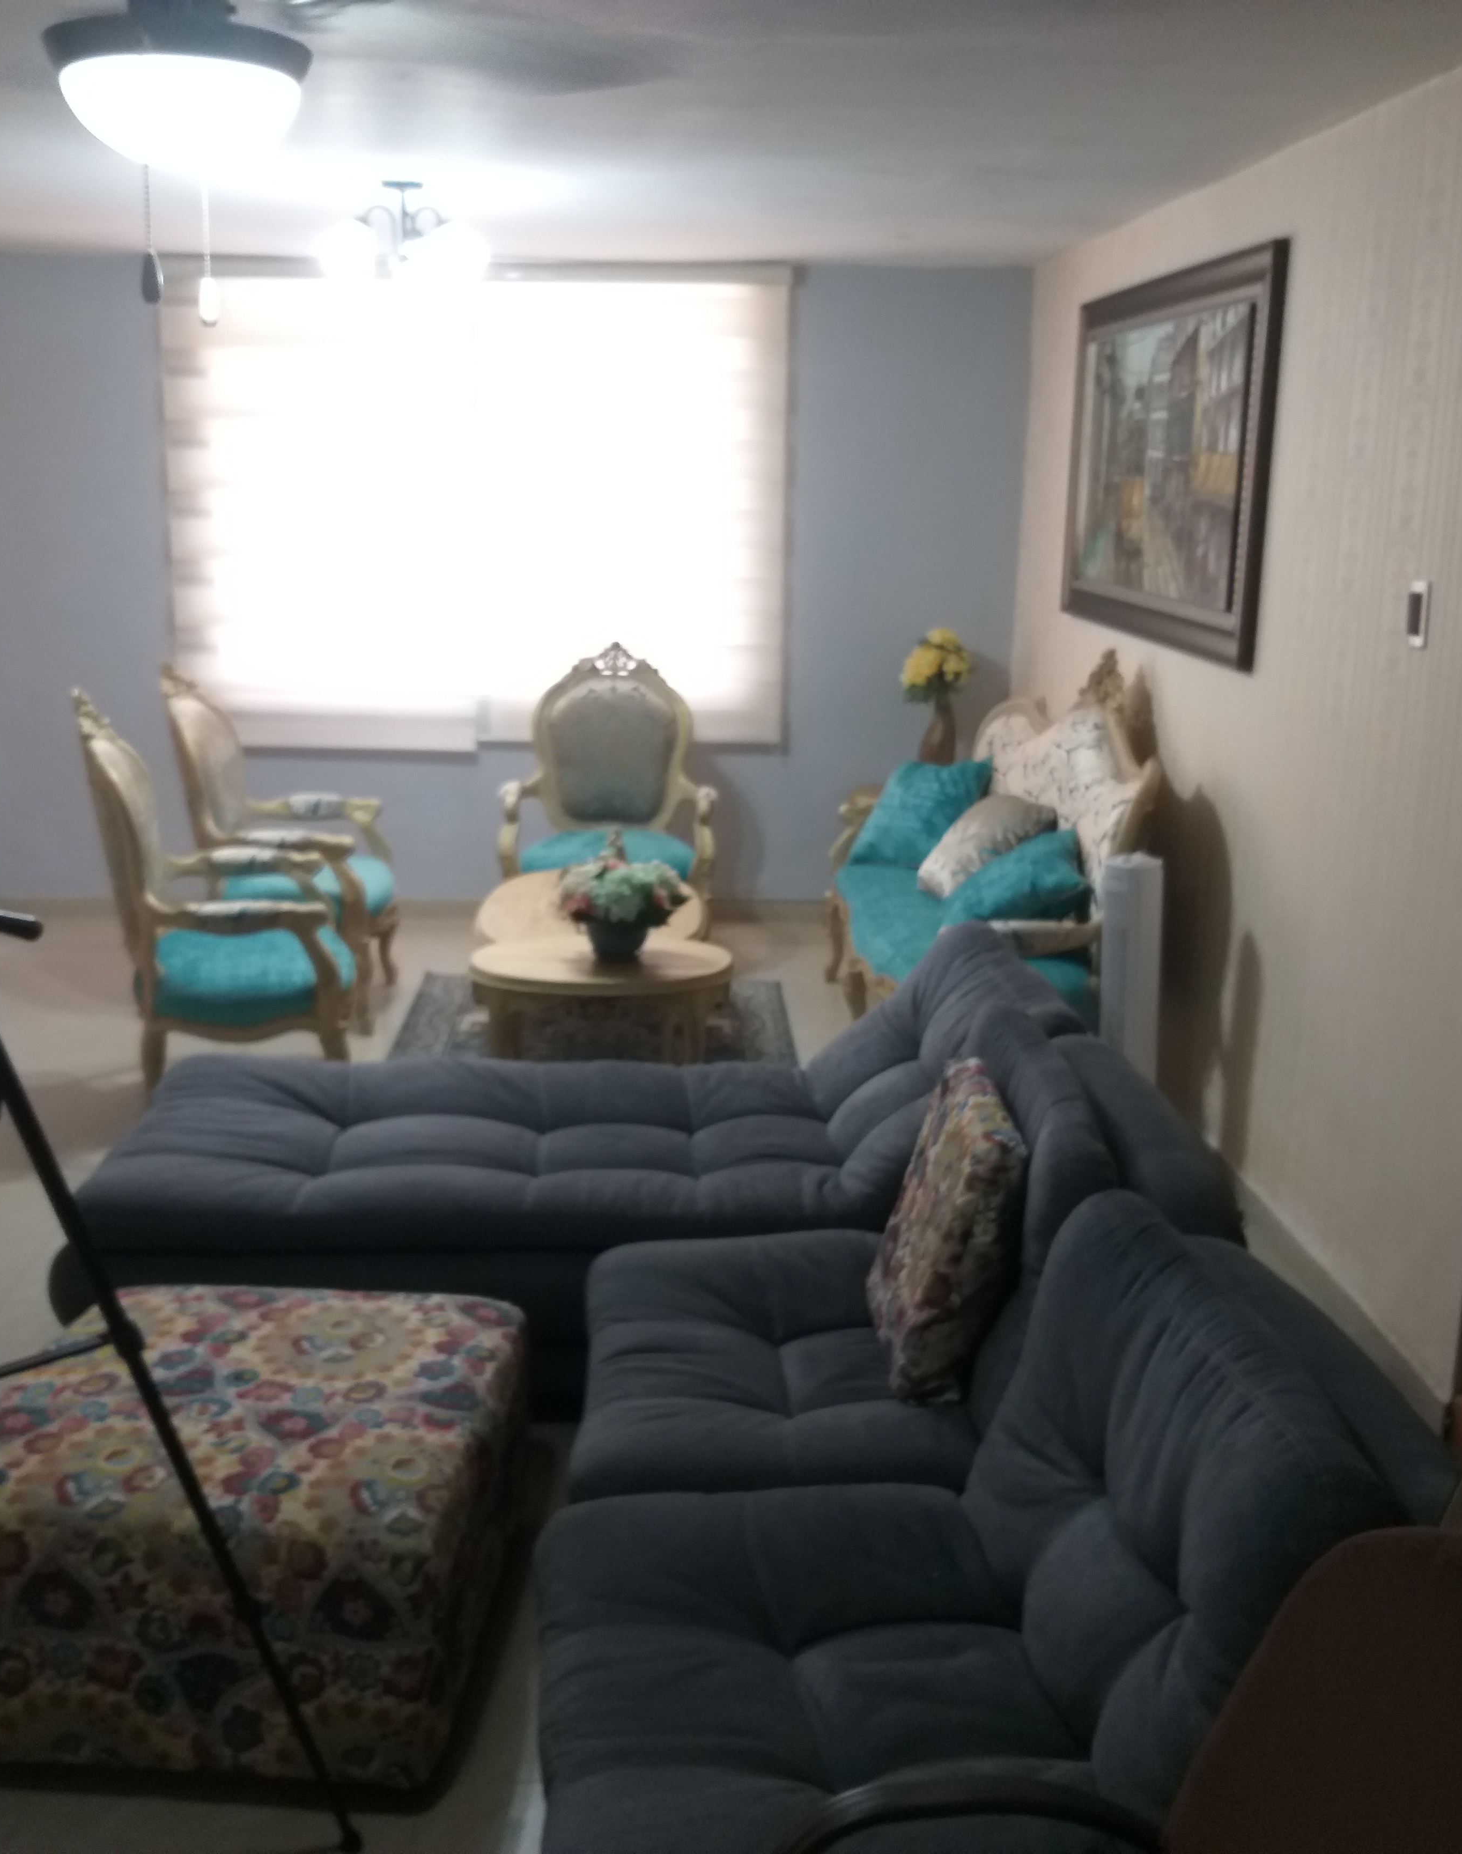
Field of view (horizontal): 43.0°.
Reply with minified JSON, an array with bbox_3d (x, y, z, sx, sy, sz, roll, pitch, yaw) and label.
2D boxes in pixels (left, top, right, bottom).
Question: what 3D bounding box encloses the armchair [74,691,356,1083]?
[{"bbox_3d":[-1.367,-0.088,4.955,0.700,1.060,0.630,0,14,-3],"label":"armchair"}]

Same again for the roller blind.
[{"bbox_3d":[-0.894,-1.472,6.679,2.190,1.690,0.090,0,14,-4],"label":"roller blind"}]

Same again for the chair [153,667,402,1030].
[{"bbox_3d":[-1.408,-0.262,5.776,0.670,1.090,0.720,0,14,-4],"label":"chair"}]

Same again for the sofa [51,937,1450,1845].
[{"bbox_3d":[-0.214,0.590,2.736,1.920,0.850,2.500,0,14,-3],"label":"sofa"}]

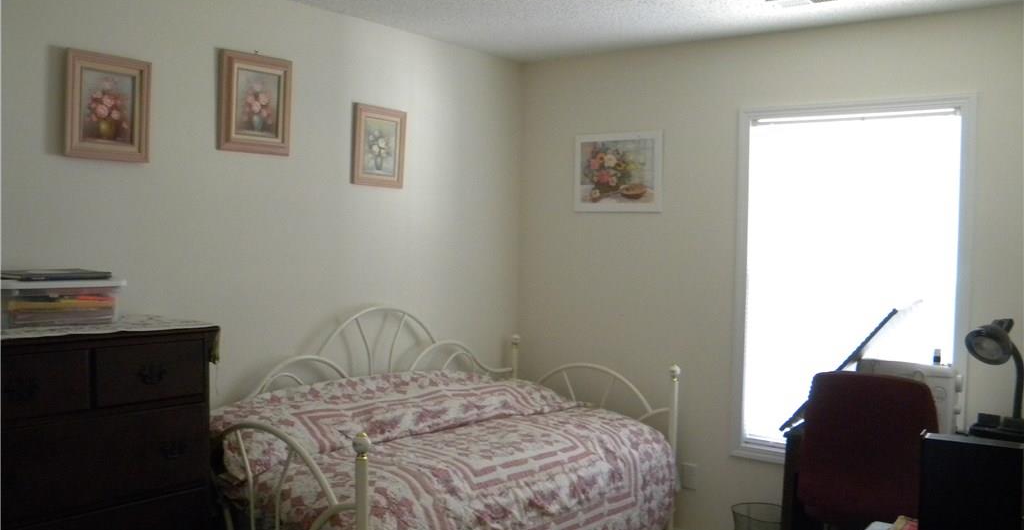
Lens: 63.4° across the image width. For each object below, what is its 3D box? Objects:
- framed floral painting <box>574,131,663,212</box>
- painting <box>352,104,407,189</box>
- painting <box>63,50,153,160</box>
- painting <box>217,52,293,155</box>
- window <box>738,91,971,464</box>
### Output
[{"bbox_3d":[0.537,-0.465,4.163,0.500,0.400,0.020,2,2,38],"label":"framed floral painting"},{"bbox_3d":[-0.592,-0.531,3.709,0.030,0.352,0.308,2,2,38],"label":"painting"},{"bbox_3d":[-1.331,-0.523,2.735,0.030,0.345,0.290,2,2,38],"label":"painting"},{"bbox_3d":[-0.988,-0.618,3.190,0.035,0.370,0.315,2,2,38],"label":"painting"},{"bbox_3d":[1.409,0.099,3.490,0.950,1.560,0.090,2,2,38],"label":"window"}]

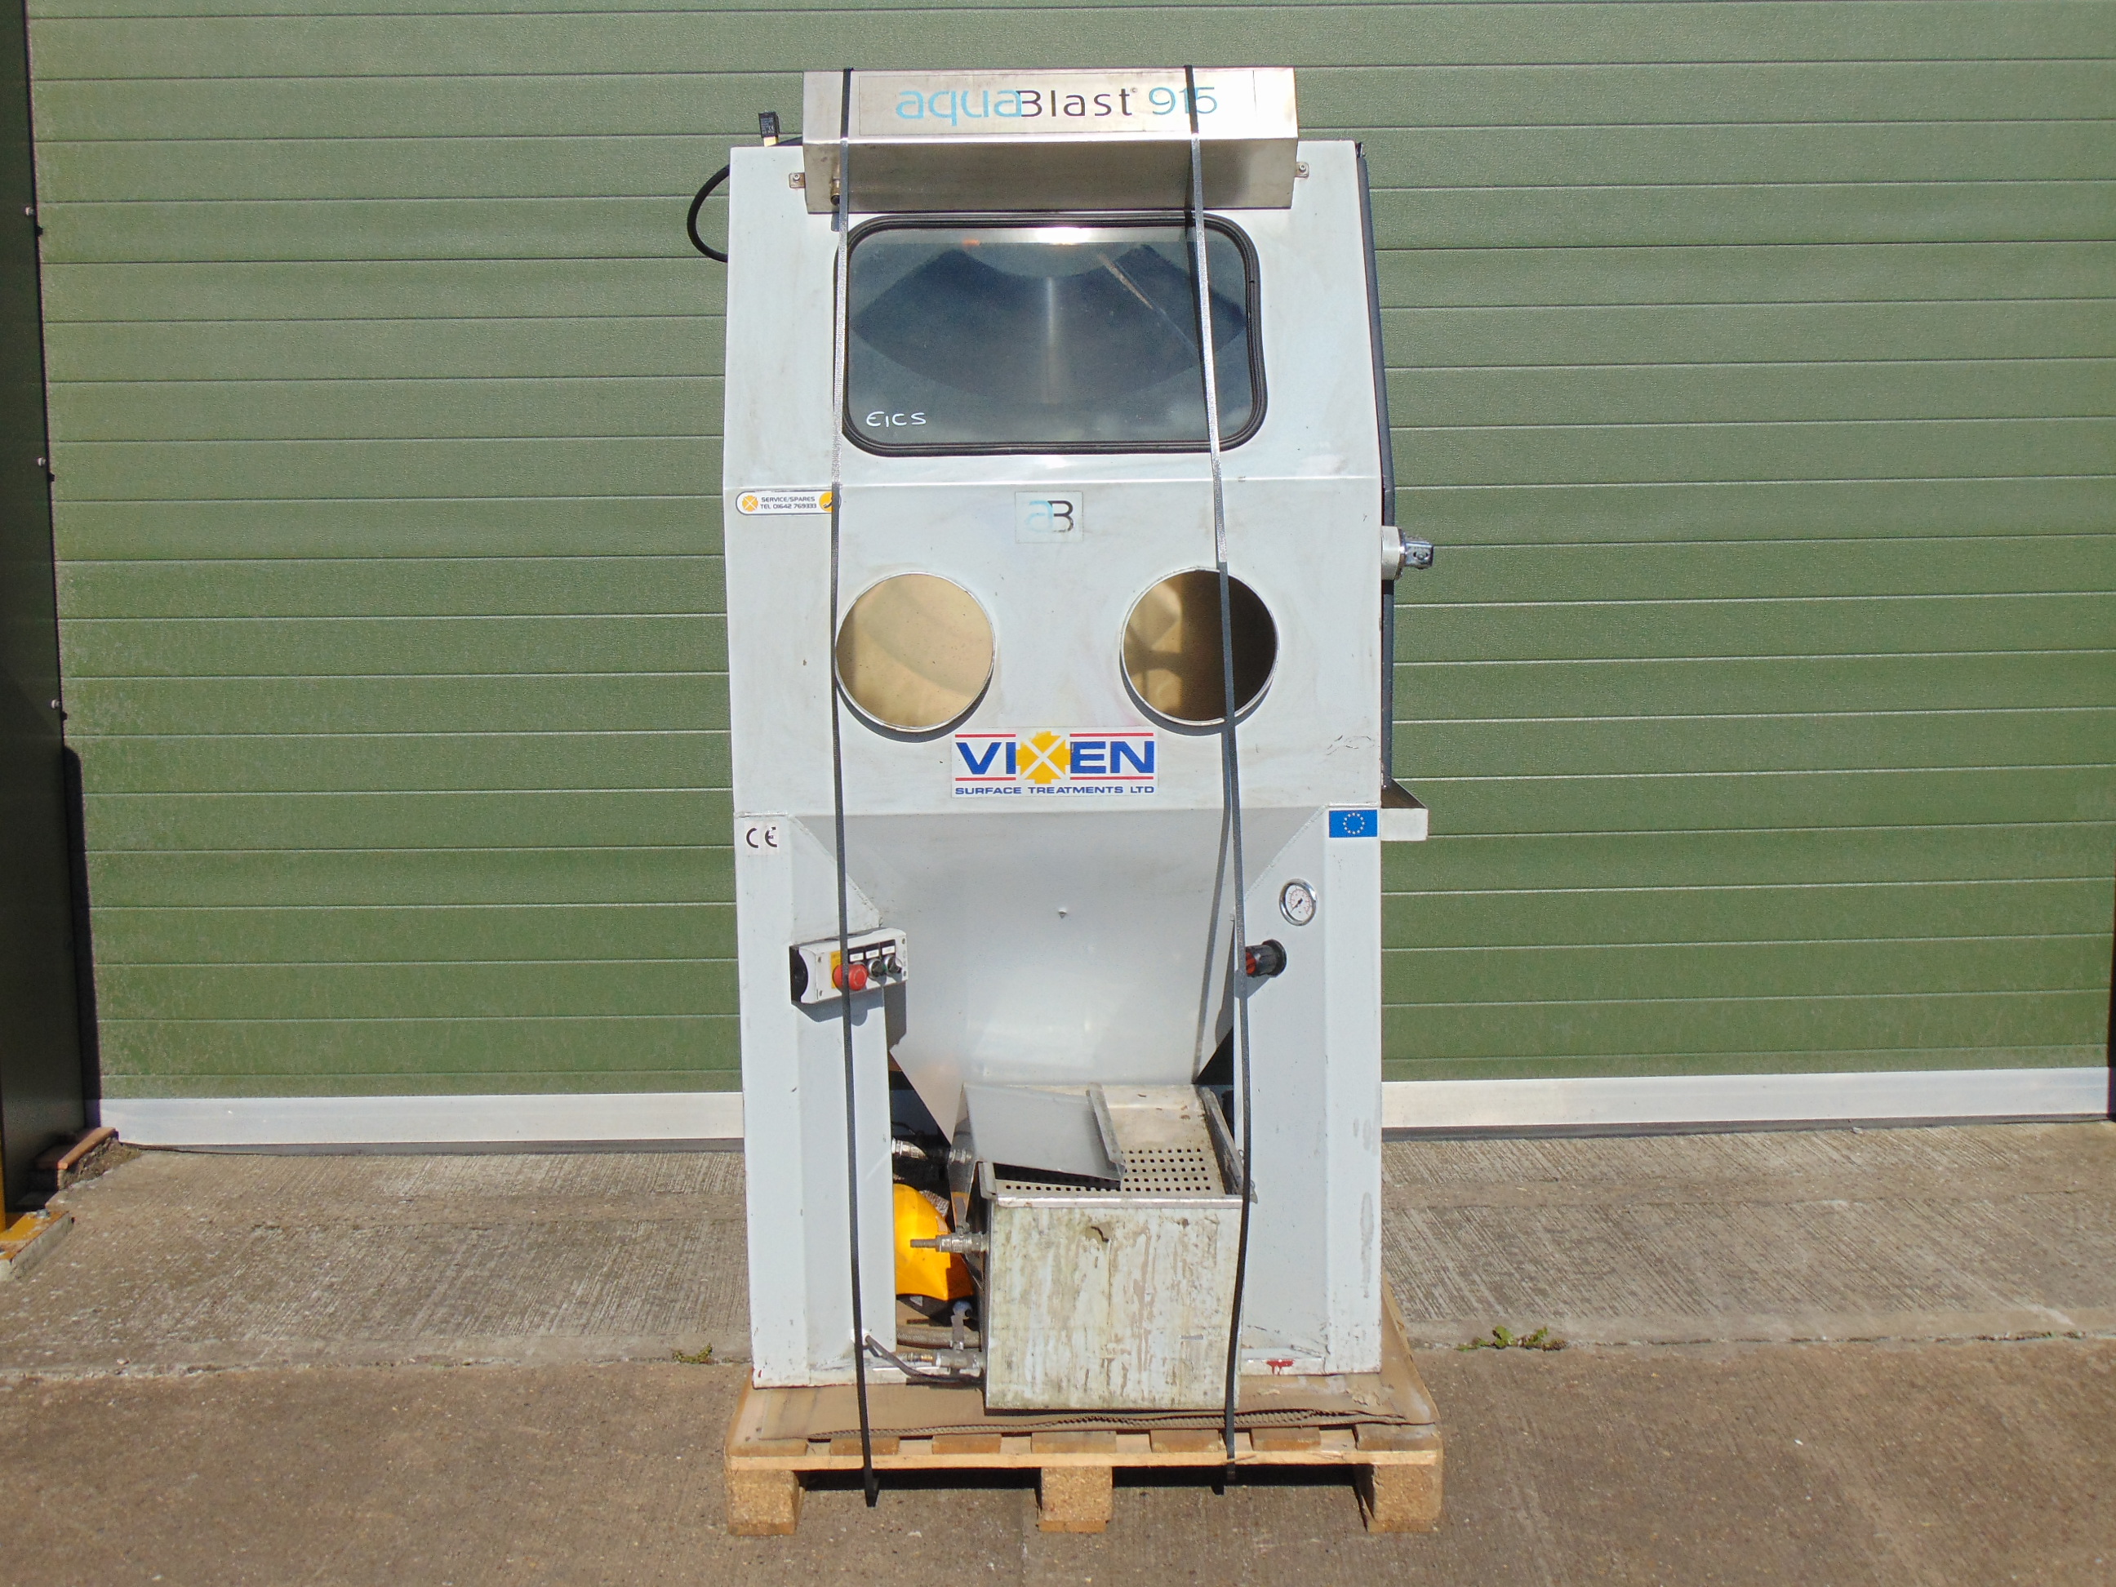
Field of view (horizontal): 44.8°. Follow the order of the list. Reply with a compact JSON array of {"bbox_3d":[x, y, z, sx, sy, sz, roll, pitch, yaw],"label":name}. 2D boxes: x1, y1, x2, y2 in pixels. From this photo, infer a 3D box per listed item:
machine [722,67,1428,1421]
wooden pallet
[{"bbox_3d":[0.026,-0.112,4.011,1.005,1.888,0.920,-1,7,-1],"label":"machine"},{"bbox_3d":[0.042,0.893,4.168,1.000,0.140,1.200,-1,7,1],"label":"wooden pallet"}]

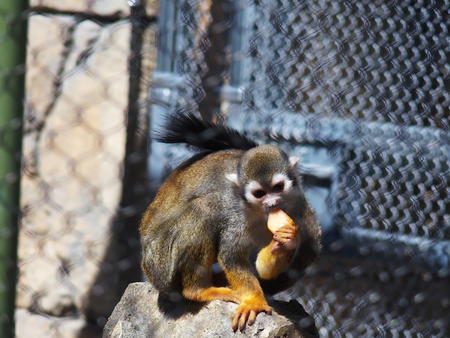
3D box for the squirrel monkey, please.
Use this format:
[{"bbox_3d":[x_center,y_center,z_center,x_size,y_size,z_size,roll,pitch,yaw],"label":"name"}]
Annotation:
[{"bbox_3d":[0.004,0.050,3.700,0.135,0.195,0.190,-8,12,-41],"label":"squirrel monkey"}]

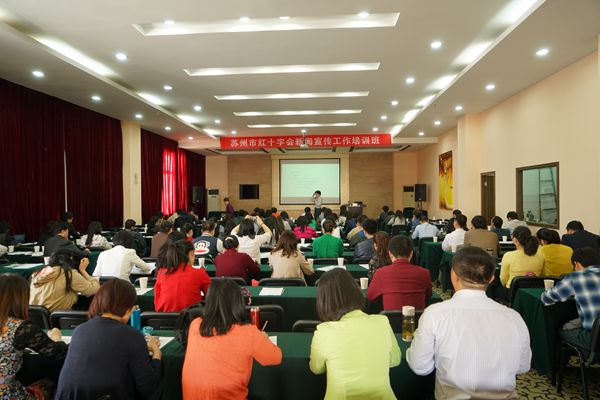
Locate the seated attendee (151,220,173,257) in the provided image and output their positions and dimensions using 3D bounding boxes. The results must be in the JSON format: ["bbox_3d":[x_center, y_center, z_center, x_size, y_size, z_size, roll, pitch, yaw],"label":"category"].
[{"bbox_3d":[-1.904,0.965,5.870,0.480,1.320,0.760,-1,0,12],"label":"seated attendee"}]

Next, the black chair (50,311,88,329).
[{"bbox_3d":[-1.486,1.204,3.039,0.470,0.850,0.560,-1,0,4],"label":"black chair"}]

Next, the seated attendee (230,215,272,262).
[{"bbox_3d":[-0.684,0.908,5.580,0.560,1.380,0.750,0,0,5],"label":"seated attendee"}]

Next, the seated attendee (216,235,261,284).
[{"bbox_3d":[-0.677,0.963,4.330,0.500,1.160,0.760,0,1,9],"label":"seated attendee"}]

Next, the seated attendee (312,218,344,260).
[{"bbox_3d":[0.395,0.934,5.580,0.460,1.310,0.750,0,0,4],"label":"seated attendee"}]

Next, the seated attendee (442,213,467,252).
[{"bbox_3d":[2.563,0.871,6.550,0.480,1.240,0.760,-1,1,-8],"label":"seated attendee"}]

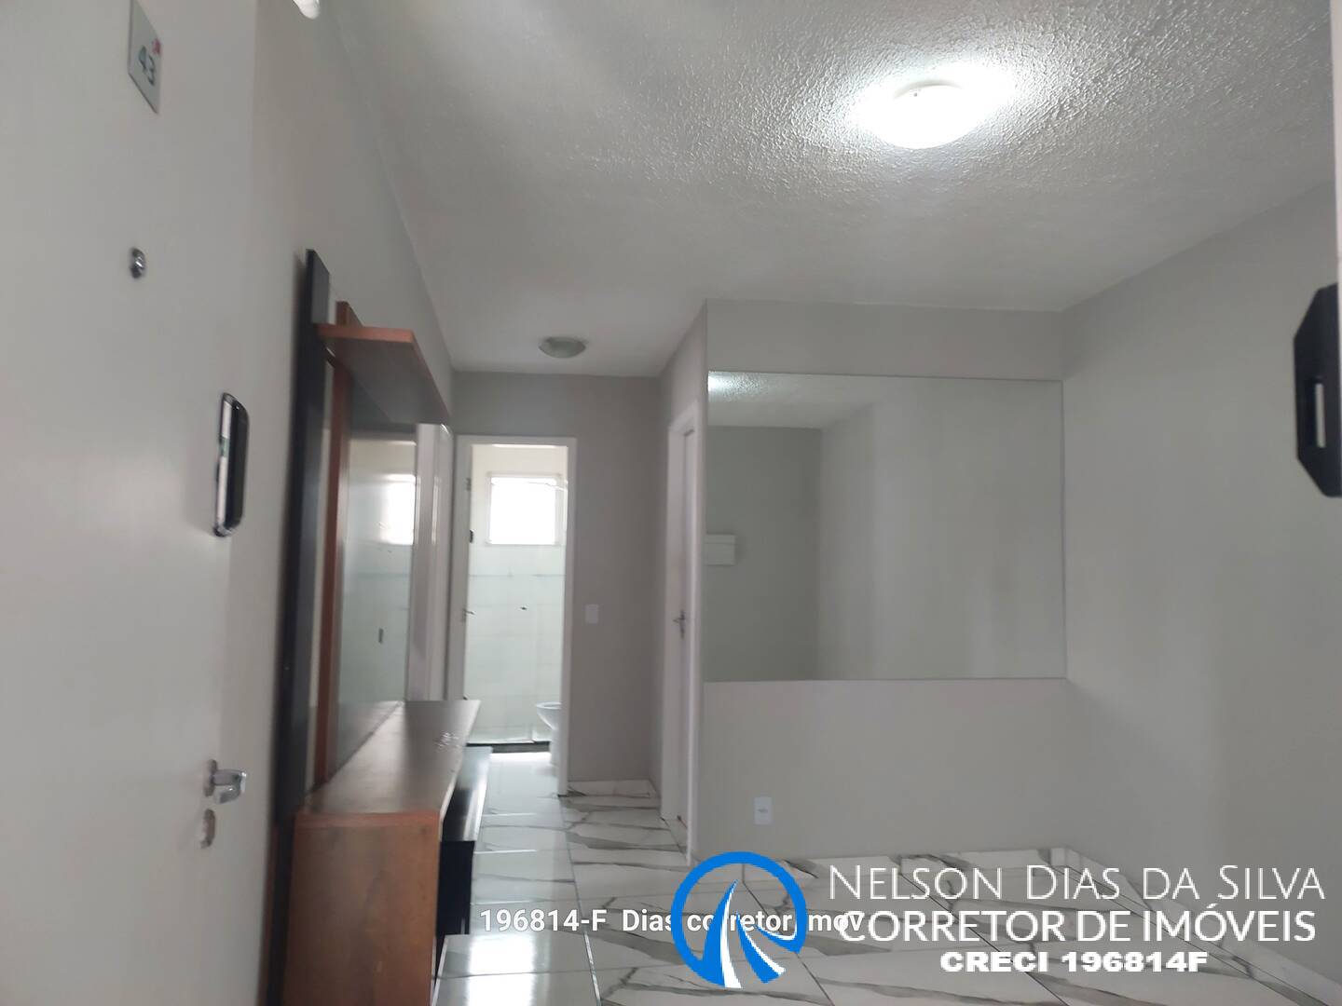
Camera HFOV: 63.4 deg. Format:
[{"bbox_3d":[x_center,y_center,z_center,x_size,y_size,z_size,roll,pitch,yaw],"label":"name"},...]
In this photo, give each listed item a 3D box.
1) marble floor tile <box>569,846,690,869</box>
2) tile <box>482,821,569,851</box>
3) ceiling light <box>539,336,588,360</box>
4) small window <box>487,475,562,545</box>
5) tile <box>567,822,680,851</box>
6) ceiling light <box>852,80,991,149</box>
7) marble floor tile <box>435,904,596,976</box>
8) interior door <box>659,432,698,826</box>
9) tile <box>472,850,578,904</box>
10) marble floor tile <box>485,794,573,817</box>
[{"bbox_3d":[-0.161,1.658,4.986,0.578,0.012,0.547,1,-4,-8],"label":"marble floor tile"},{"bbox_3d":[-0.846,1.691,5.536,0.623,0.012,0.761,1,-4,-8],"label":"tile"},{"bbox_3d":[-0.565,-0.804,5.706,0.255,0.090,0.255,1,-4,-8],"label":"ceiling light"},{"bbox_3d":[-1.178,0.059,8.773,0.600,0.570,0.090,1,-4,-8],"label":"small window"},{"bbox_3d":[-0.249,1.696,5.606,0.578,0.012,0.761,1,-4,-8],"label":"tile"},{"bbox_3d":[0.647,-0.981,2.772,0.300,0.100,0.300,1,-4,-8],"label":"ceiling light"},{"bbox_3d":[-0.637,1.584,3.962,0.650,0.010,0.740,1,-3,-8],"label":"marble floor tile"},{"bbox_3d":[0.074,0.635,5.536,0.090,2.100,0.820,1,-4,-8],"label":"interior door"},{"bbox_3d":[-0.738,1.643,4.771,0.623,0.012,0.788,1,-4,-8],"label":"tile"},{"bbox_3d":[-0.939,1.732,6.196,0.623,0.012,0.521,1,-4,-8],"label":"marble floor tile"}]

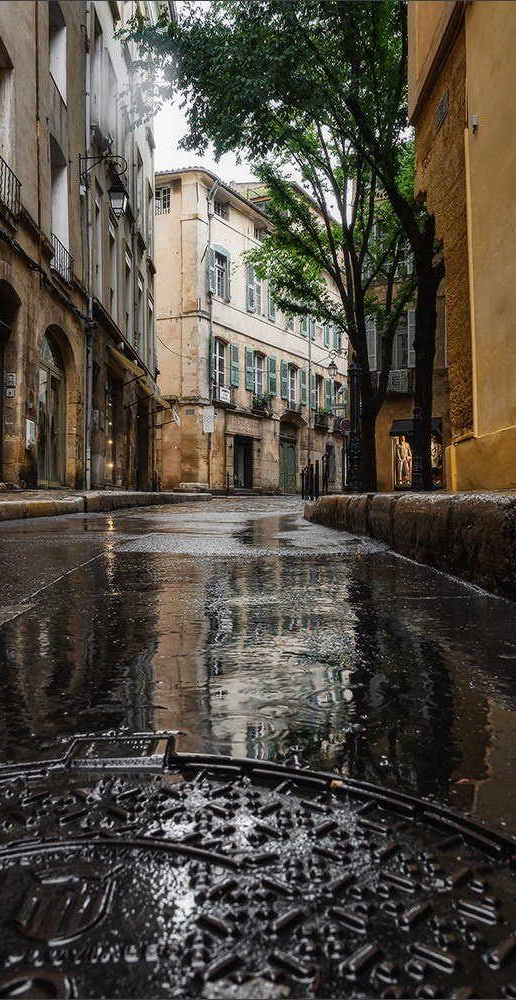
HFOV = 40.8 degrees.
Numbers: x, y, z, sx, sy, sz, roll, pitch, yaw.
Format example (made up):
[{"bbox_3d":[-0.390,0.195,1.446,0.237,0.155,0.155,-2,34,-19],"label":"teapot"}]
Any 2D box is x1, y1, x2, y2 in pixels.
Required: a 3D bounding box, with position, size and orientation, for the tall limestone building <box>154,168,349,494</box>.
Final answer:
[{"bbox_3d":[-0.450,-6.700,35.600,5.200,13.300,14.800,0,0,30],"label":"tall limestone building"}]

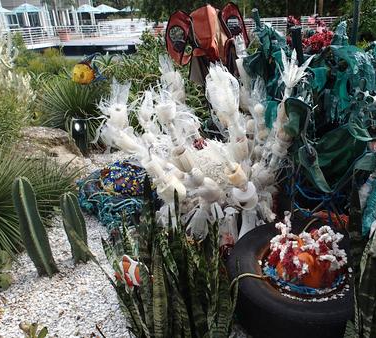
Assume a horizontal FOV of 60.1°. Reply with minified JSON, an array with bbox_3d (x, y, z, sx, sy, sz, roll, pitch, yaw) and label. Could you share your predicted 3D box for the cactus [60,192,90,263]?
[{"bbox_3d":[-0.636,0.353,1.876,0.125,0.430,0.125,-4,22,0],"label":"cactus"}]

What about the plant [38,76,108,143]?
[{"bbox_3d":[-1.432,-0.747,4.150,0.920,0.780,0.900,-4,22,0],"label":"plant"}]

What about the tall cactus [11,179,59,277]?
[{"bbox_3d":[-0.810,0.325,1.761,0.140,0.590,0.135,-4,22,0],"label":"tall cactus"}]

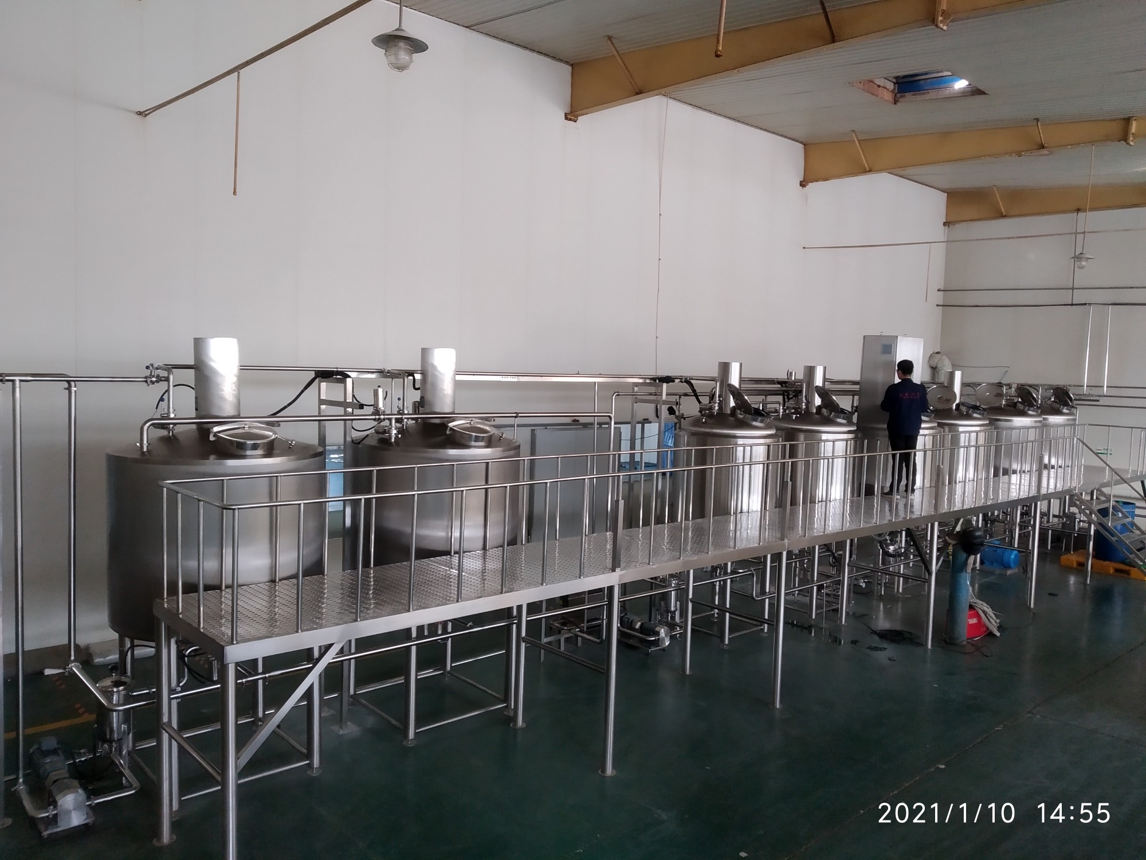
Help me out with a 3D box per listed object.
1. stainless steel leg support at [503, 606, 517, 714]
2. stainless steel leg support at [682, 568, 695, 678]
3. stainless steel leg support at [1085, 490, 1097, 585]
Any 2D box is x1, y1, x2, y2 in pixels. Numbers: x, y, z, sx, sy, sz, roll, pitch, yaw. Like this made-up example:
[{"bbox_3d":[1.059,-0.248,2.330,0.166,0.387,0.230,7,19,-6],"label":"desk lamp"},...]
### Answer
[{"bbox_3d":[-0.559,2.020,7.700,0.090,1.052,0.090,-2,5,-42],"label":"stainless steel leg support"},{"bbox_3d":[1.168,1.736,8.616,0.083,1.431,0.083,-2,5,-42],"label":"stainless steel leg support"},{"bbox_3d":[7.893,1.627,13.095,0.083,1.446,0.083,-2,5,-42],"label":"stainless steel leg support"}]

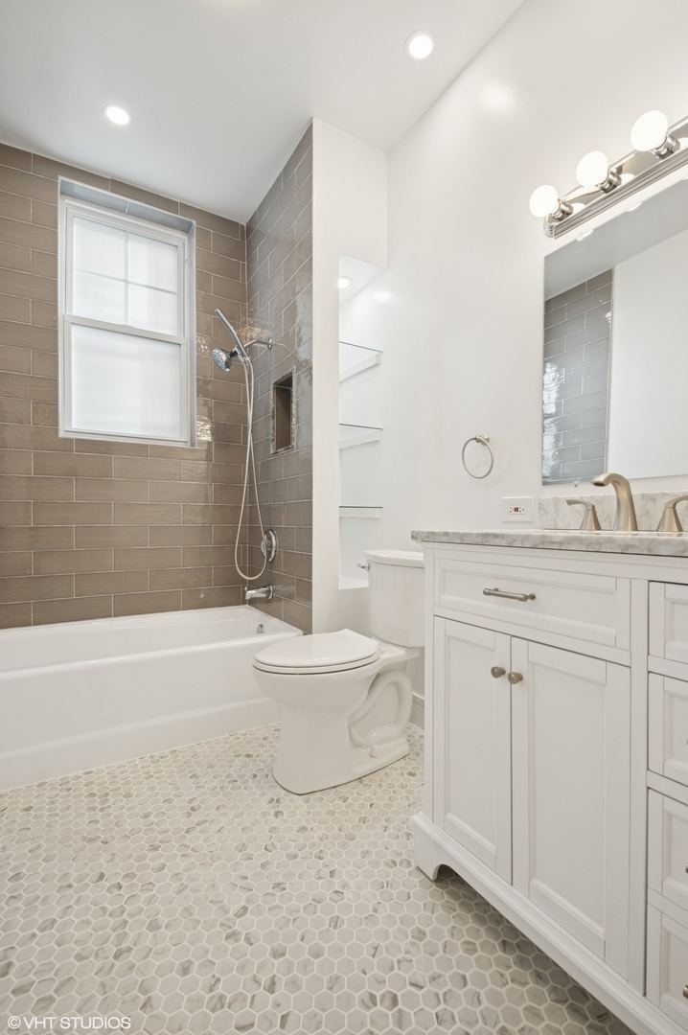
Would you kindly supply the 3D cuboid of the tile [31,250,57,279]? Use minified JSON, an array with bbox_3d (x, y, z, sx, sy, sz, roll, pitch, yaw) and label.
[{"bbox_3d":[-1.315,-1.108,1.893,0.093,0.104,0.009,0,0,-32],"label":"tile"}]

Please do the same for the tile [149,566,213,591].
[{"bbox_3d":[-0.828,0.316,2.207,0.309,0.107,0.009,0,0,-32],"label":"tile"}]

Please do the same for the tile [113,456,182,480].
[{"bbox_3d":[-0.960,-0.234,2.121,0.309,0.106,0.009,0,0,-32],"label":"tile"}]

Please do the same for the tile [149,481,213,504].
[{"bbox_3d":[-0.879,-0.134,2.341,0.328,0.115,0.010,0,0,-31],"label":"tile"}]

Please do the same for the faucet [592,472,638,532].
[{"bbox_3d":[0.690,-0.039,1.095,0.155,0.149,0.052,0,0,-30],"label":"faucet"}]

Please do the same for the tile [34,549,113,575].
[{"bbox_3d":[-1.332,0.219,2.131,0.337,0.116,0.010,0,0,-29],"label":"tile"}]

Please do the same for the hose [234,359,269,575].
[{"bbox_3d":[-0.460,-0.242,2.141,0.165,1.111,0.080,0,0,-31],"label":"hose"}]

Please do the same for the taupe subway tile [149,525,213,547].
[{"bbox_3d":[-0.879,0.101,2.342,0.328,0.115,0.010,0,0,-31],"label":"taupe subway tile"}]

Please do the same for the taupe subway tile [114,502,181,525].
[{"bbox_3d":[-0.960,-0.015,2.122,0.309,0.106,0.009,0,0,-32],"label":"taupe subway tile"}]

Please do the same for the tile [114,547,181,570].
[{"bbox_3d":[-1.020,0.218,2.257,0.328,0.115,0.010,0,0,-31],"label":"tile"}]

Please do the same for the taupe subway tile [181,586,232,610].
[{"bbox_3d":[-0.746,0.459,2.453,0.332,0.116,0.010,0,0,-29],"label":"taupe subway tile"}]

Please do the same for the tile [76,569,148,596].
[{"bbox_3d":[-1.162,0.336,2.172,0.328,0.115,0.010,0,0,-31],"label":"tile"}]

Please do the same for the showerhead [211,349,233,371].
[{"bbox_3d":[-0.595,-0.768,2.107,0.073,0.112,0.112,-42,20,-24],"label":"showerhead"}]

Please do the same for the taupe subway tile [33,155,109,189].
[{"bbox_3d":[-1.338,-1.684,2.128,0.326,0.089,0.010,0,0,-29],"label":"taupe subway tile"}]

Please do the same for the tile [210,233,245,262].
[{"bbox_3d":[-0.651,-1.544,2.477,0.199,0.115,0.010,0,0,-31],"label":"tile"}]

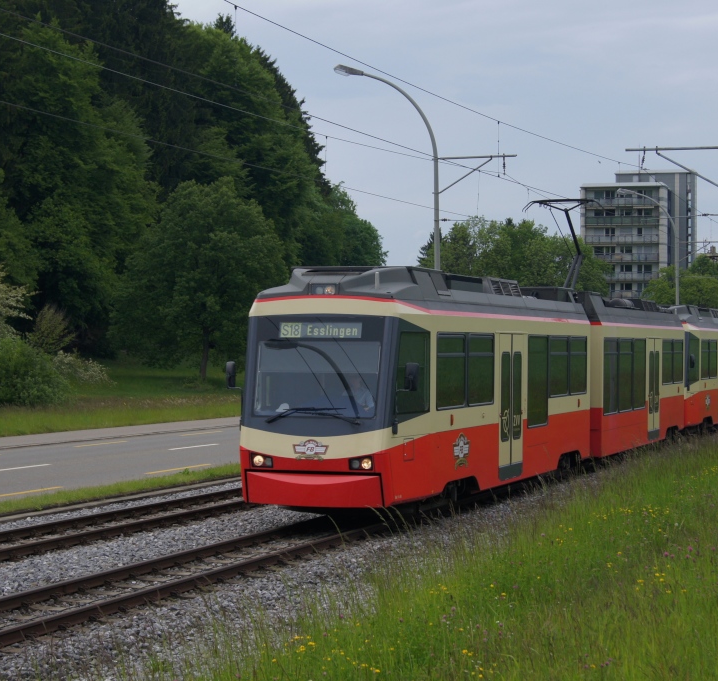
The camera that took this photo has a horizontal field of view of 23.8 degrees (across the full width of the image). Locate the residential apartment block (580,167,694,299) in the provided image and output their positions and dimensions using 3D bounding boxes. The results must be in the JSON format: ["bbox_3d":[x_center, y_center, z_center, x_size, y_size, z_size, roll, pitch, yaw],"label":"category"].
[{"bbox_3d":[43.000,-10.500,259.000,15.800,30.000,17.000,0,0,17],"label":"residential apartment block"}]

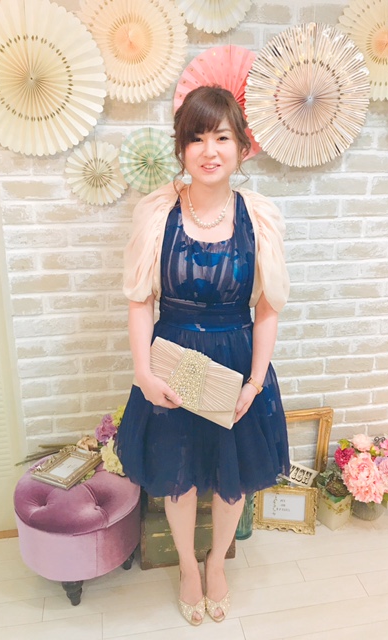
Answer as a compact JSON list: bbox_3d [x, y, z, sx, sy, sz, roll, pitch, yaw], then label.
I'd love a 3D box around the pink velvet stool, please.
[{"bbox_3d":[-0.402,0.726,1.860,0.435,0.416,0.435,-3,19,-10],"label":"pink velvet stool"}]

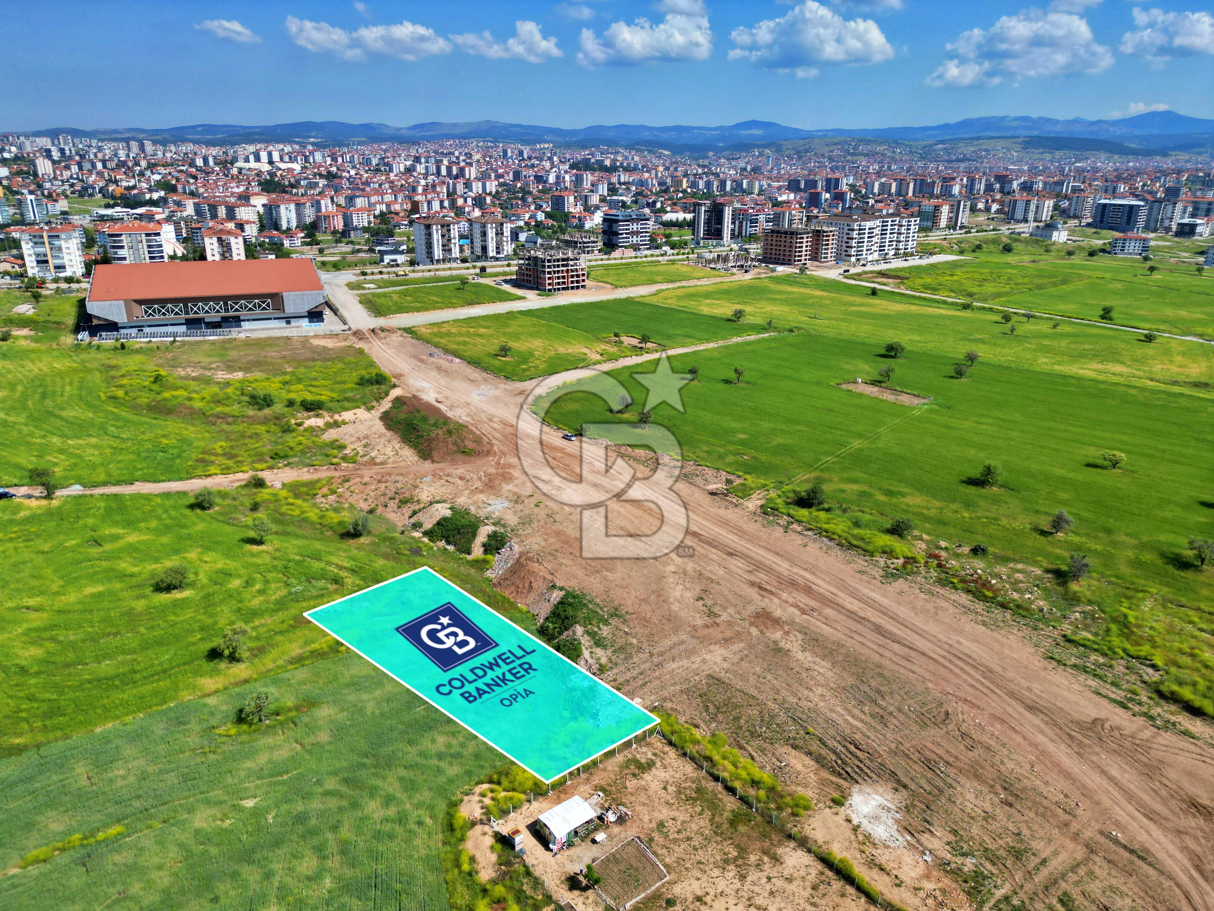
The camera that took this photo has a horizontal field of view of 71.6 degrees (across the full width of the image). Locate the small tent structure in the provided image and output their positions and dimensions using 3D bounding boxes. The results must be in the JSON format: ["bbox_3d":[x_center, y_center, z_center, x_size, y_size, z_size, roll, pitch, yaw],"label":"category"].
[{"bbox_3d":[-4.775,44.167,101.531,5.950,2.350,4.100,-15,25,-35],"label":"small tent structure"}]

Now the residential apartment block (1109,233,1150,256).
[{"bbox_3d":[462.980,-186.490,745.190,27.000,17.000,12.500,6,21,13],"label":"residential apartment block"}]

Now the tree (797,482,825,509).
[{"bbox_3d":[46.670,9.050,191.330,5.700,5.200,5.700,6,21,14],"label":"tree"}]

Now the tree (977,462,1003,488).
[{"bbox_3d":[93.979,4.702,205.444,4.700,5.500,4.700,0,20,0],"label":"tree"}]

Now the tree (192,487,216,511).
[{"bbox_3d":[-85.939,9.324,179.633,4.700,4.900,4.700,1,20,0],"label":"tree"}]

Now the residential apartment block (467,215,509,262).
[{"bbox_3d":[-77.022,-143.756,556.295,16.400,26.800,23.500,-15,25,-36],"label":"residential apartment block"}]

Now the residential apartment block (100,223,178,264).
[{"bbox_3d":[-246.050,-109.160,442.590,28.000,25.000,21.000,-5,21,-15],"label":"residential apartment block"}]

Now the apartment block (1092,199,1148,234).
[{"bbox_3d":[552.020,-256.670,907.190,23.000,33.000,42.000,-16,26,-37],"label":"apartment block"}]

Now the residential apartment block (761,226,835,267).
[{"bbox_3d":[137.700,-150.674,598.483,46.500,24.300,28.400,-15,25,-37],"label":"residential apartment block"}]

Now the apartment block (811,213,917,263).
[{"bbox_3d":[195.656,-166.778,636.834,81.389,29.859,38.676,-15,26,-36],"label":"apartment block"}]

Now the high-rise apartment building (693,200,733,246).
[{"bbox_3d":[86.240,-188.690,684.050,27.500,34.000,21.000,11,23,26],"label":"high-rise apartment building"}]

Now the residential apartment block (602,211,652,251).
[{"bbox_3d":[14.695,-164.748,621.655,31.982,27.675,17.129,-16,26,-38],"label":"residential apartment block"}]

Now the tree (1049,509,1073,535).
[{"bbox_3d":[94.029,13.744,173.999,4.700,5.200,4.700,1,20,0],"label":"tree"}]

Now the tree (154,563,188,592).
[{"bbox_3d":[-75.260,21.200,145.840,5.600,4.900,5.600,-11,24,-28],"label":"tree"}]

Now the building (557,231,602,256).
[{"bbox_3d":[-19.096,-153.426,611.757,22.836,12.800,22.437,-17,27,-40],"label":"building"}]

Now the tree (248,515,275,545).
[{"bbox_3d":[-67.636,14.632,164.685,4.700,5.600,4.700,1,20,0],"label":"tree"}]

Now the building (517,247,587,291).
[{"bbox_3d":[-29.042,-99.190,445.802,25.600,19.300,26.200,-15,25,-37],"label":"building"}]

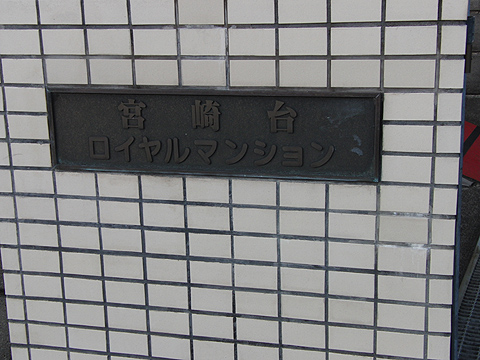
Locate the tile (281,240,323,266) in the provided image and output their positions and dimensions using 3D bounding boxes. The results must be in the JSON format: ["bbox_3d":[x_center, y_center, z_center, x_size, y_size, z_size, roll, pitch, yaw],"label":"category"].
[{"bbox_3d":[0.150,0.170,1.886,0.108,0.060,0.010,2,15,14],"label":"tile"}]

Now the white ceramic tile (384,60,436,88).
[{"bbox_3d":[0.375,-0.236,1.757,0.108,0.060,0.010,2,15,14],"label":"white ceramic tile"}]

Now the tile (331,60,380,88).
[{"bbox_3d":[0.252,-0.232,1.728,0.108,0.061,0.010,2,15,15],"label":"tile"}]

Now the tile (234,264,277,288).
[{"bbox_3d":[0.039,0.233,1.918,0.108,0.060,0.010,3,15,15],"label":"tile"}]

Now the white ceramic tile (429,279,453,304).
[{"bbox_3d":[0.455,0.249,1.792,0.050,0.061,0.010,3,15,15],"label":"white ceramic tile"}]

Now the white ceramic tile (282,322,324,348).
[{"bbox_3d":[0.155,0.375,1.928,0.108,0.060,0.010,2,15,15],"label":"white ceramic tile"}]

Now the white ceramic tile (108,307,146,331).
[{"bbox_3d":[-0.289,0.351,2.023,0.108,0.061,0.010,3,15,15],"label":"white ceramic tile"}]

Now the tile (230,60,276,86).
[{"bbox_3d":[0.030,-0.243,1.790,0.108,0.060,0.010,3,15,15],"label":"tile"}]

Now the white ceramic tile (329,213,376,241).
[{"bbox_3d":[0.260,0.106,1.840,0.108,0.060,0.010,2,15,14],"label":"white ceramic tile"}]

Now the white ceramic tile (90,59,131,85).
[{"bbox_3d":[-0.307,-0.259,1.886,0.108,0.060,0.010,2,15,15],"label":"white ceramic tile"}]

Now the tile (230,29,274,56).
[{"bbox_3d":[0.027,-0.311,1.773,0.108,0.060,0.010,3,15,15],"label":"tile"}]

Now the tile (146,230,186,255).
[{"bbox_3d":[-0.186,0.155,1.958,0.108,0.060,0.010,3,15,15],"label":"tile"}]

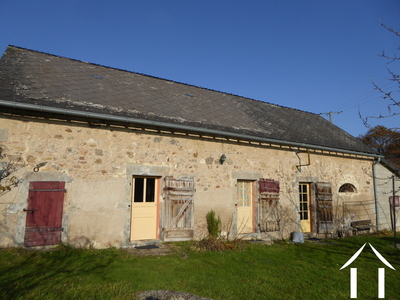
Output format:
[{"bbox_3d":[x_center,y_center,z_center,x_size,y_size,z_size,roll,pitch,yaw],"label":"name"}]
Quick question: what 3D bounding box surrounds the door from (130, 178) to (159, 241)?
[{"bbox_3d":[-1.728,1.850,9.182,0.902,1.992,0.090,5,-9,-30],"label":"door"}]

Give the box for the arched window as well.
[{"bbox_3d":[7.435,1.907,14.466,1.485,0.457,0.120,5,-9,-30],"label":"arched window"}]

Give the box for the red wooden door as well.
[{"bbox_3d":[-4.097,1.694,7.679,0.856,1.679,0.080,5,-9,-30],"label":"red wooden door"}]

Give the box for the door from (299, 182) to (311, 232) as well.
[{"bbox_3d":[4.712,2.556,12.852,0.870,2.157,0.090,5,-9,-30],"label":"door"}]

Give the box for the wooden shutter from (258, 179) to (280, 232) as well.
[{"bbox_3d":[2.796,2.218,11.544,1.098,2.053,0.070,5,-9,-30],"label":"wooden shutter"}]

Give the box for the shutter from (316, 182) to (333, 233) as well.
[{"bbox_3d":[5.695,2.624,13.184,1.098,2.207,0.070,5,-9,-30],"label":"shutter"}]

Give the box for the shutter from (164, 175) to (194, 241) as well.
[{"bbox_3d":[-0.675,1.946,9.551,1.090,2.077,0.070,5,-9,-30],"label":"shutter"}]

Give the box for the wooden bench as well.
[{"bbox_3d":[8.077,3.822,14.026,1.620,0.635,0.480,5,-9,-30],"label":"wooden bench"}]

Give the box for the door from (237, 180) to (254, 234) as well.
[{"bbox_3d":[1.795,2.197,11.194,0.900,2.037,0.090,5,-9,-30],"label":"door"}]

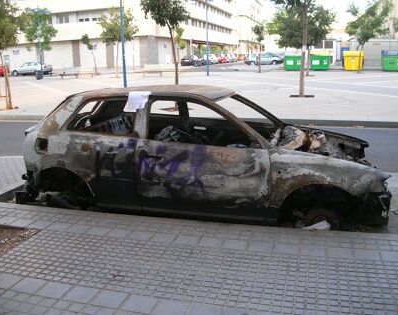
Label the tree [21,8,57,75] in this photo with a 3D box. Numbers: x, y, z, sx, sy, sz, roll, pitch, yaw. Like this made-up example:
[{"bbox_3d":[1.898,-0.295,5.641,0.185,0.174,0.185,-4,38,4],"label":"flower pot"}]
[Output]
[{"bbox_3d":[-12.916,-9.464,34.500,2.750,5.500,2.750,2,14,15],"label":"tree"}]

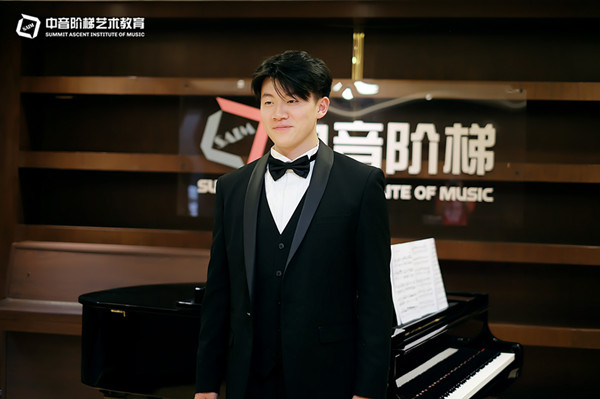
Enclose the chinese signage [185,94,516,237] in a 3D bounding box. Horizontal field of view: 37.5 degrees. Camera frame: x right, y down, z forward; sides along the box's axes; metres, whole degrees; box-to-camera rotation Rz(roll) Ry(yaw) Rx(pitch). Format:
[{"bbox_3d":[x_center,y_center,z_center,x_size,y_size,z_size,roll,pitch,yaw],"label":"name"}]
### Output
[{"bbox_3d":[0.236,-0.220,4.404,1.735,0.685,0.040,2,2,9],"label":"chinese signage"}]

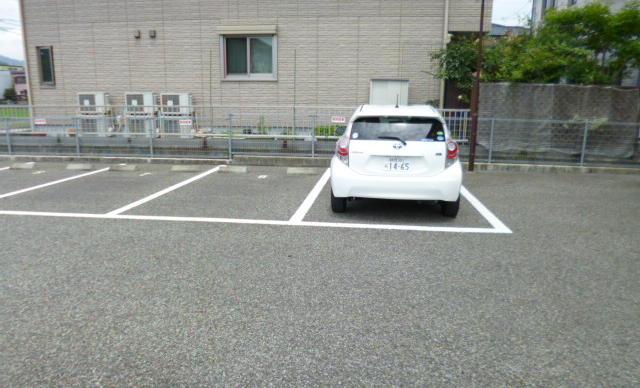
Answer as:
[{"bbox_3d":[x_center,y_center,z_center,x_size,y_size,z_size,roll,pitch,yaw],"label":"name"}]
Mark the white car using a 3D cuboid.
[{"bbox_3d":[1.198,-0.706,7.106,1.710,1.445,4.000,2,12,8],"label":"white car"}]

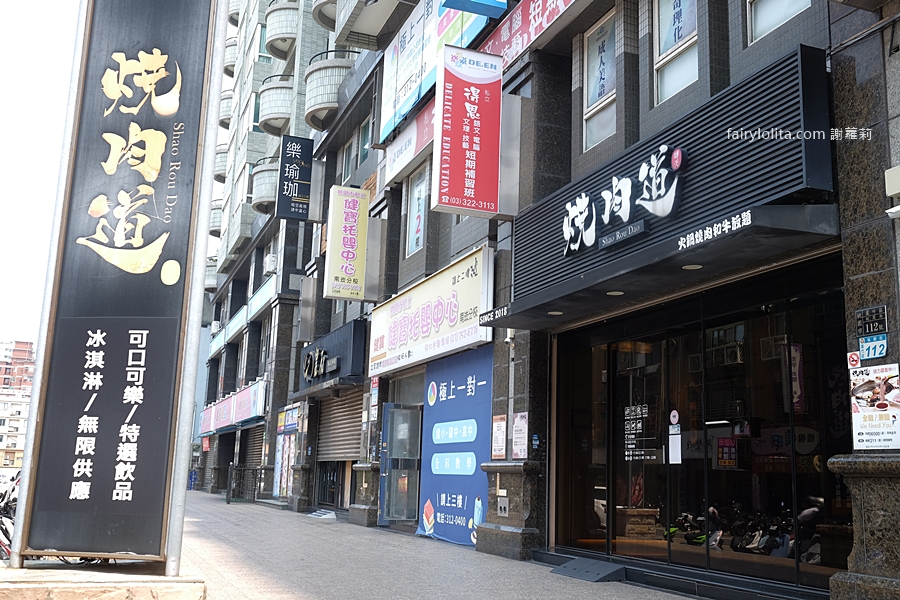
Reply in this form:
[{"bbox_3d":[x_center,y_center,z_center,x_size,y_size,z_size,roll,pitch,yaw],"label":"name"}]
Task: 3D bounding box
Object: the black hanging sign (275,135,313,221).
[{"bbox_3d":[-4.438,-3.464,25.035,0.883,2.400,0.283,7,-13,-21],"label":"black hanging sign"}]

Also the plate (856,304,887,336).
[{"bbox_3d":[3.100,0.157,6.446,0.021,0.199,0.272,7,-13,-21],"label":"plate"}]

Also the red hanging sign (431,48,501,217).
[{"bbox_3d":[0.249,-2.390,12.486,0.903,2.374,0.336,7,-13,-21],"label":"red hanging sign"}]

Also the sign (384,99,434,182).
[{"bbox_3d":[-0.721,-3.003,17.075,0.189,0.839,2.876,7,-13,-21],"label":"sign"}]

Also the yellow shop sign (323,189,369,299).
[{"bbox_3d":[-2.170,-1.195,18.590,0.789,2.401,0.267,7,-13,-21],"label":"yellow shop sign"}]

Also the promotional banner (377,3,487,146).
[{"bbox_3d":[-0.402,-4.924,16.608,0.132,2.150,5.639,7,-13,-21],"label":"promotional banner"}]

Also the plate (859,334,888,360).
[{"bbox_3d":[3.098,0.346,6.411,0.009,0.159,0.234,7,-13,-21],"label":"plate"}]

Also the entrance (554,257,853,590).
[{"bbox_3d":[2.333,1.374,9.212,0.179,2.763,5.064,7,-13,-21],"label":"entrance"}]

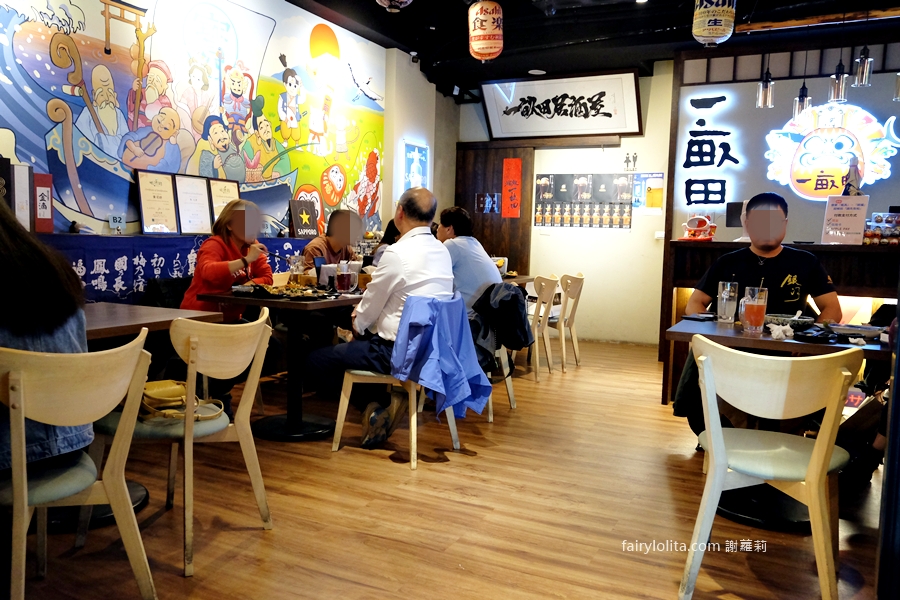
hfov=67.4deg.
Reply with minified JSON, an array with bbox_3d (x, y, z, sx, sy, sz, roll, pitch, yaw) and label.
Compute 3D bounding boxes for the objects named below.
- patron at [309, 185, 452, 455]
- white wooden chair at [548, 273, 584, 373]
[{"bbox_3d":[-0.321,0.097,3.360,0.770,1.301,0.530,5,6,33],"label":"patron"},{"bbox_3d":[0.842,0.161,5.681,0.540,0.801,0.450,4,6,28],"label":"white wooden chair"}]

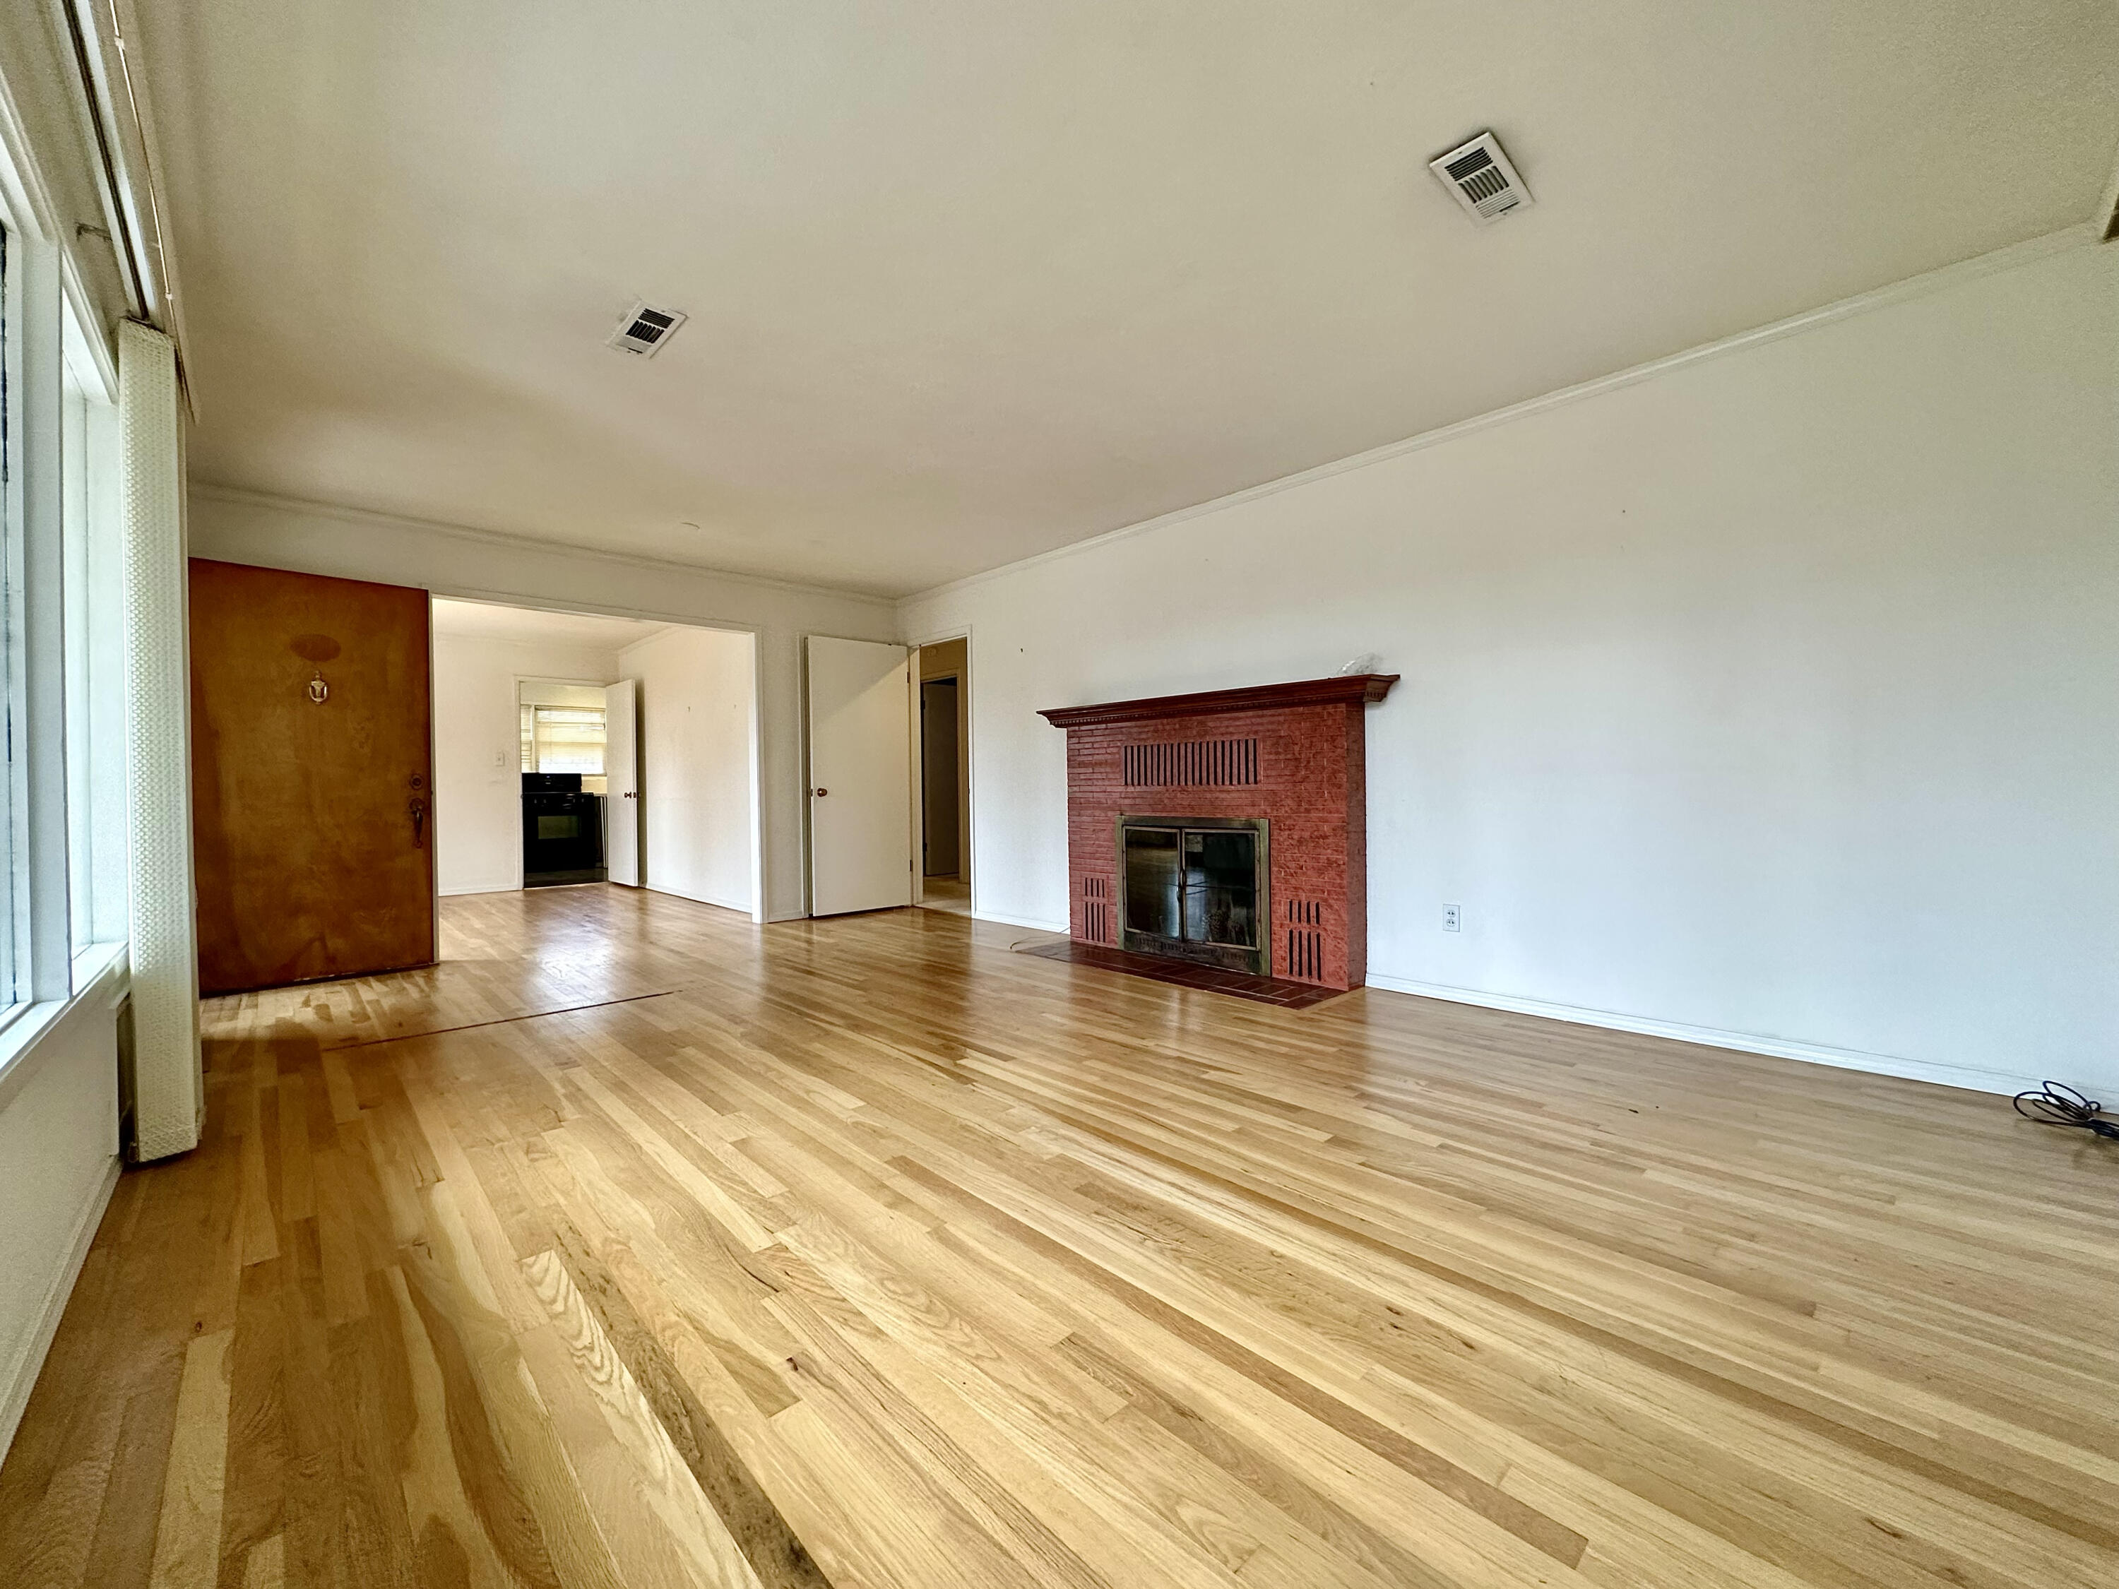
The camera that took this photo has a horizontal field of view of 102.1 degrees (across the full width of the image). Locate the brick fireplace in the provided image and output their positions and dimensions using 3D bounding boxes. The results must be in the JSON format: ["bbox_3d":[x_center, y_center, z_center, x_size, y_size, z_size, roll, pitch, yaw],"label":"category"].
[{"bbox_3d":[0.692,0.184,4.448,0.249,1.388,2.113,-1,1,-43],"label":"brick fireplace"}]

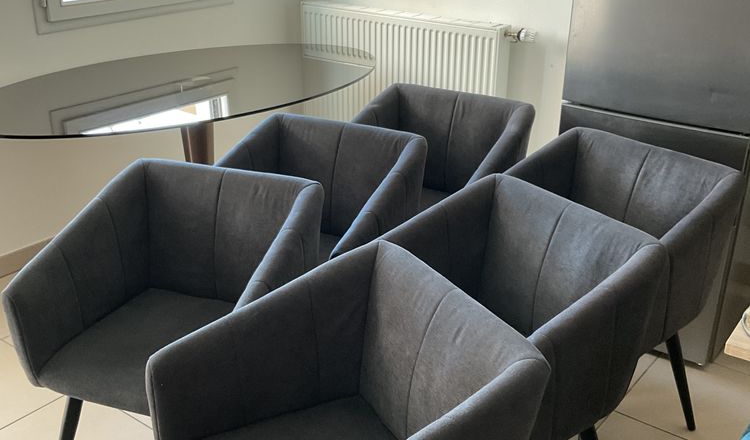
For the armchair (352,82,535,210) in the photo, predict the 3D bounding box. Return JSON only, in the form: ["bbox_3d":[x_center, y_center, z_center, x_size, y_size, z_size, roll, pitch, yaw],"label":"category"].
[{"bbox_3d":[0.144,0.018,2.856,0.589,0.810,0.585,15,27,30],"label":"armchair"}]

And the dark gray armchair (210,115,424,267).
[{"bbox_3d":[-0.228,0.174,2.492,0.589,0.810,0.585,13,26,26],"label":"dark gray armchair"}]

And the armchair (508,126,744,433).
[{"bbox_3d":[0.576,0.233,2.368,0.585,0.810,0.589,-19,30,-37],"label":"armchair"}]

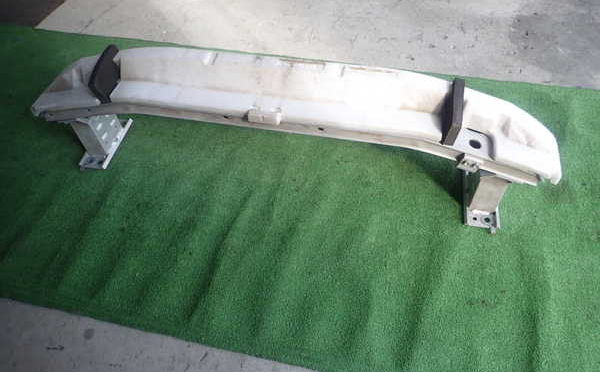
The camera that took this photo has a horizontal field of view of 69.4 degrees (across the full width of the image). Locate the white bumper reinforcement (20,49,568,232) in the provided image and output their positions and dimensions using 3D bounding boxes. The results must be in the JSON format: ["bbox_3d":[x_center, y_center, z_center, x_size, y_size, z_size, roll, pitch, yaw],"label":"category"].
[{"bbox_3d":[-0.075,-0.141,1.015,1.255,0.291,0.186,8,53,12],"label":"white bumper reinforcement"}]

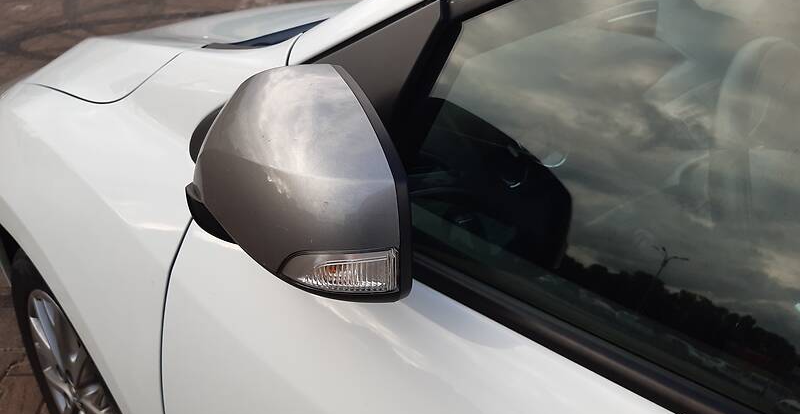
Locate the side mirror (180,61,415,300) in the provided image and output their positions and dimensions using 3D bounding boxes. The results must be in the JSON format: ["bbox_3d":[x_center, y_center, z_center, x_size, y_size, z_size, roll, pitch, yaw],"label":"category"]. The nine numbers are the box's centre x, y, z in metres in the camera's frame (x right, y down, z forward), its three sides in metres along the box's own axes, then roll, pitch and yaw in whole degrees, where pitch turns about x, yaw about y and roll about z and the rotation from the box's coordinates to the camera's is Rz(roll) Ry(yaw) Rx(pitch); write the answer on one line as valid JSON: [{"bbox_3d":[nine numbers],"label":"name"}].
[{"bbox_3d":[-0.086,-0.034,0.465,0.120,0.155,0.220,-7,30,-23],"label":"side mirror"}]

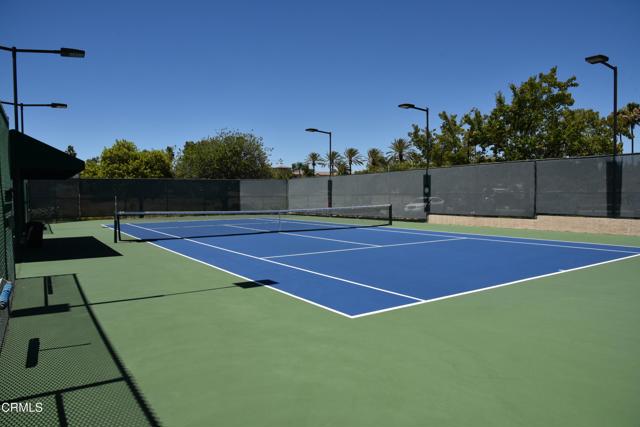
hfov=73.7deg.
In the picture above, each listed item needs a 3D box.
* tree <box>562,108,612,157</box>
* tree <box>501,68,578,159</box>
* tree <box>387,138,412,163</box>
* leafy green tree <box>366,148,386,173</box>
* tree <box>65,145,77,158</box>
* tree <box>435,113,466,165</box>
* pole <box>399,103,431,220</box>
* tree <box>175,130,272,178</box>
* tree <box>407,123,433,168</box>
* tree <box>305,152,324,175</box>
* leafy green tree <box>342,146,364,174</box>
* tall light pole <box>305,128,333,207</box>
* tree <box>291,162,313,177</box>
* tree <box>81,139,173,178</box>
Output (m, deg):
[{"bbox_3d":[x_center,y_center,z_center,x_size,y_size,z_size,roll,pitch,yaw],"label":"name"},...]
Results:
[{"bbox_3d":[15.337,-2.966,24.628,2.910,6.130,2.910,1,3,32],"label":"tree"},{"bbox_3d":[14.459,-4.727,28.202,5.120,9.320,5.120,1,3,27],"label":"tree"},{"bbox_3d":[14.602,-7.783,78.253,4.750,11.680,4.750,0,3,11],"label":"tree"},{"bbox_3d":[11.717,-7.824,88.238,4.120,10.970,4.120,0,3,8],"label":"leafy green tree"},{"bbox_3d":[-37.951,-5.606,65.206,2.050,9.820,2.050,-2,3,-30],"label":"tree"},{"bbox_3d":[9.216,-3.534,30.150,2.580,7.140,2.580,0,3,17],"label":"tree"},{"bbox_3d":[5.151,-2.656,23.285,2.290,6.430,0.380,-2,3,-34],"label":"pole"},{"bbox_3d":[-9.452,-4.114,42.170,9.410,8.120,9.410,-1,2,-13],"label":"tree"},{"bbox_3d":[8.480,-3.783,36.158,2.280,7.290,2.280,0,3,13],"label":"tree"},{"bbox_3d":[-1.161,-8.906,105.256,5.420,12.220,5.420,-1,2,-1],"label":"tree"},{"bbox_3d":[7.401,-8.404,92.258,4.960,11.880,4.960,0,2,5],"label":"leafy green tree"},{"bbox_3d":[-0.055,-2.972,31.680,2.350,6.500,0.420,-2,3,-34],"label":"tall light pole"},{"bbox_3d":[-3.638,-6.043,85.173,4.370,8.240,4.370,-1,2,-2],"label":"tree"},{"bbox_3d":[-18.097,-3.419,40.153,8.620,7.040,7.330,-2,3,-24],"label":"tree"}]

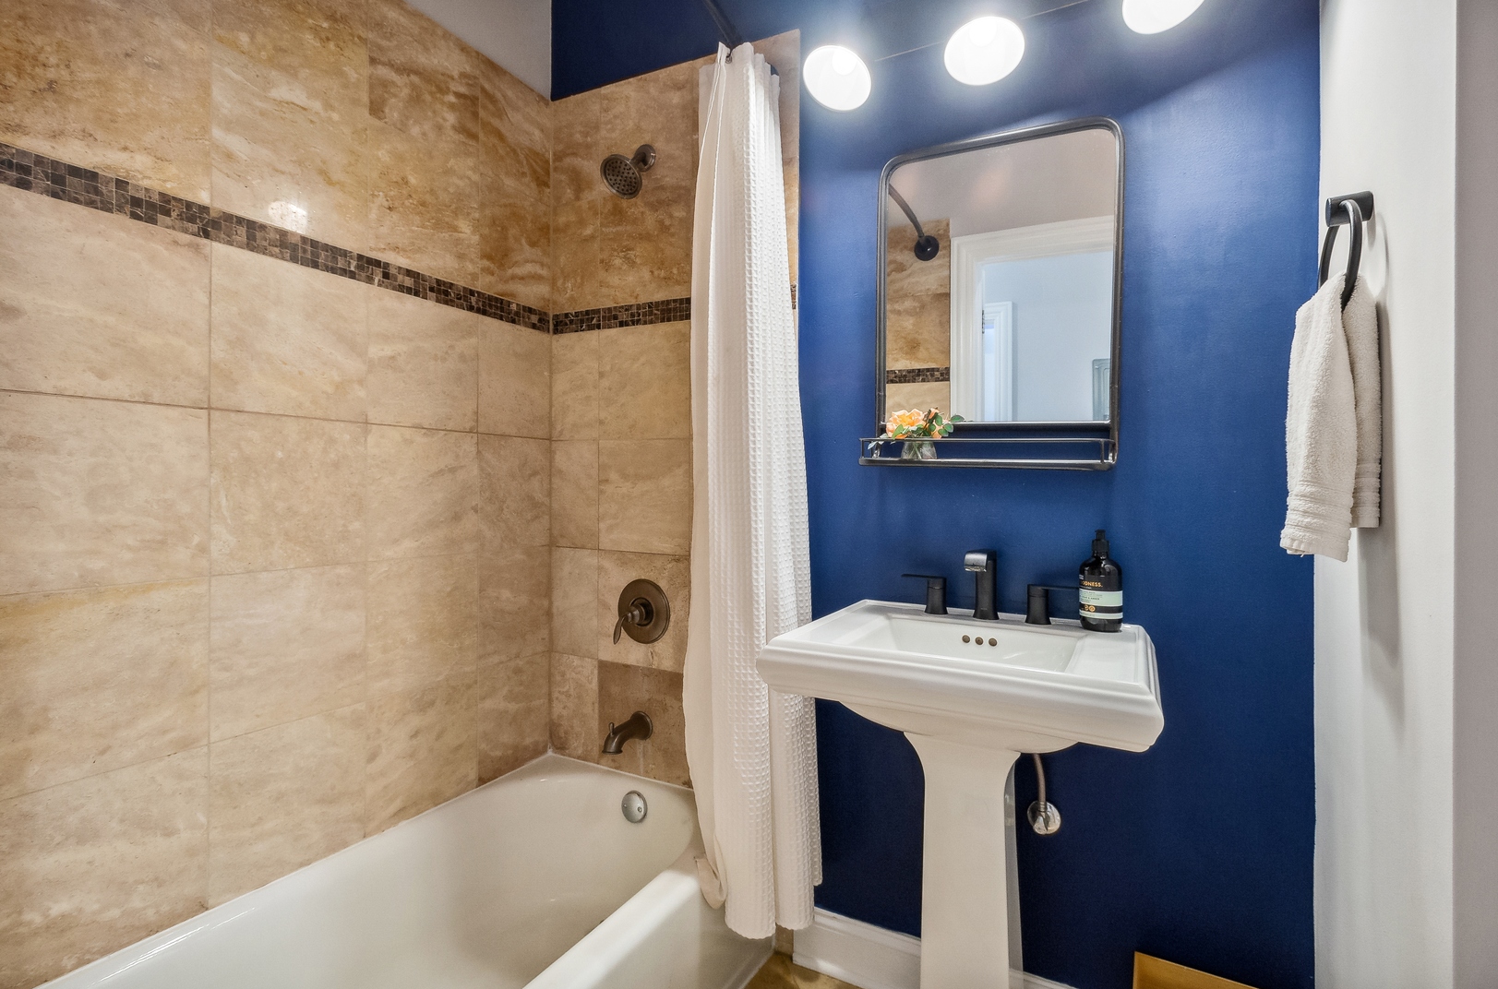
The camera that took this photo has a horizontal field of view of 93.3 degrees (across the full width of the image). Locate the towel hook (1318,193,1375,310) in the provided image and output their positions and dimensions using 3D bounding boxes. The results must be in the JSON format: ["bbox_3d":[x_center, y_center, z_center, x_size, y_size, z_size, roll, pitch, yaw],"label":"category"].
[{"bbox_3d":[0.834,-0.331,0.987,0.050,0.170,0.165,1,0,28],"label":"towel hook"}]

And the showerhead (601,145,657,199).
[{"bbox_3d":[-0.312,-0.859,1.842,0.118,0.172,0.145,1,1,28],"label":"showerhead"}]

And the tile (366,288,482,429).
[{"bbox_3d":[-0.776,-0.310,1.696,0.010,0.304,0.302,1,1,28],"label":"tile"}]

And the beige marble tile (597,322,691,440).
[{"bbox_3d":[-0.283,-0.308,1.923,0.301,0.305,0.011,1,0,27],"label":"beige marble tile"}]

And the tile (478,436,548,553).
[{"bbox_3d":[-0.647,-0.004,1.952,0.010,0.305,0.264,1,1,28],"label":"tile"}]

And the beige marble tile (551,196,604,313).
[{"bbox_3d":[-0.490,-0.674,2.022,0.174,0.302,0.014,1,0,28],"label":"beige marble tile"}]

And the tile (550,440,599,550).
[{"bbox_3d":[-0.499,-0.002,2.035,0.175,0.306,0.011,1,0,27],"label":"tile"}]

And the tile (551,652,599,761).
[{"bbox_3d":[-0.506,0.612,2.036,0.177,0.303,0.010,1,1,28],"label":"tile"}]

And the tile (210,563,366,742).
[{"bbox_3d":[-0.920,0.302,1.426,0.014,0.303,0.300,1,0,28],"label":"tile"}]

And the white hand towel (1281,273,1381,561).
[{"bbox_3d":[0.817,-0.109,1.005,0.090,0.400,0.160,1,1,28],"label":"white hand towel"}]

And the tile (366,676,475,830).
[{"bbox_3d":[-0.781,0.606,1.697,0.014,0.298,0.302,1,0,28],"label":"tile"}]

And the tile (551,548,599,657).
[{"bbox_3d":[-0.502,0.308,2.037,0.175,0.307,0.011,1,0,27],"label":"tile"}]

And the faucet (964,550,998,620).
[{"bbox_3d":[0.457,0.176,1.375,0.050,0.140,0.155,1,0,28],"label":"faucet"}]

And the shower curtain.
[{"bbox_3d":[0.013,-0.016,1.626,0.240,2.000,0.210,1,1,28],"label":"shower curtain"}]

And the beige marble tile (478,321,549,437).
[{"bbox_3d":[-0.642,-0.308,1.945,0.014,0.303,0.260,1,0,28],"label":"beige marble tile"}]

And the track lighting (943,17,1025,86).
[{"bbox_3d":[0.453,-0.880,1.358,0.134,0.105,0.130,1,1,28],"label":"track lighting"}]

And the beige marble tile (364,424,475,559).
[{"bbox_3d":[-0.776,-0.003,1.695,0.014,0.302,0.302,1,0,28],"label":"beige marble tile"}]

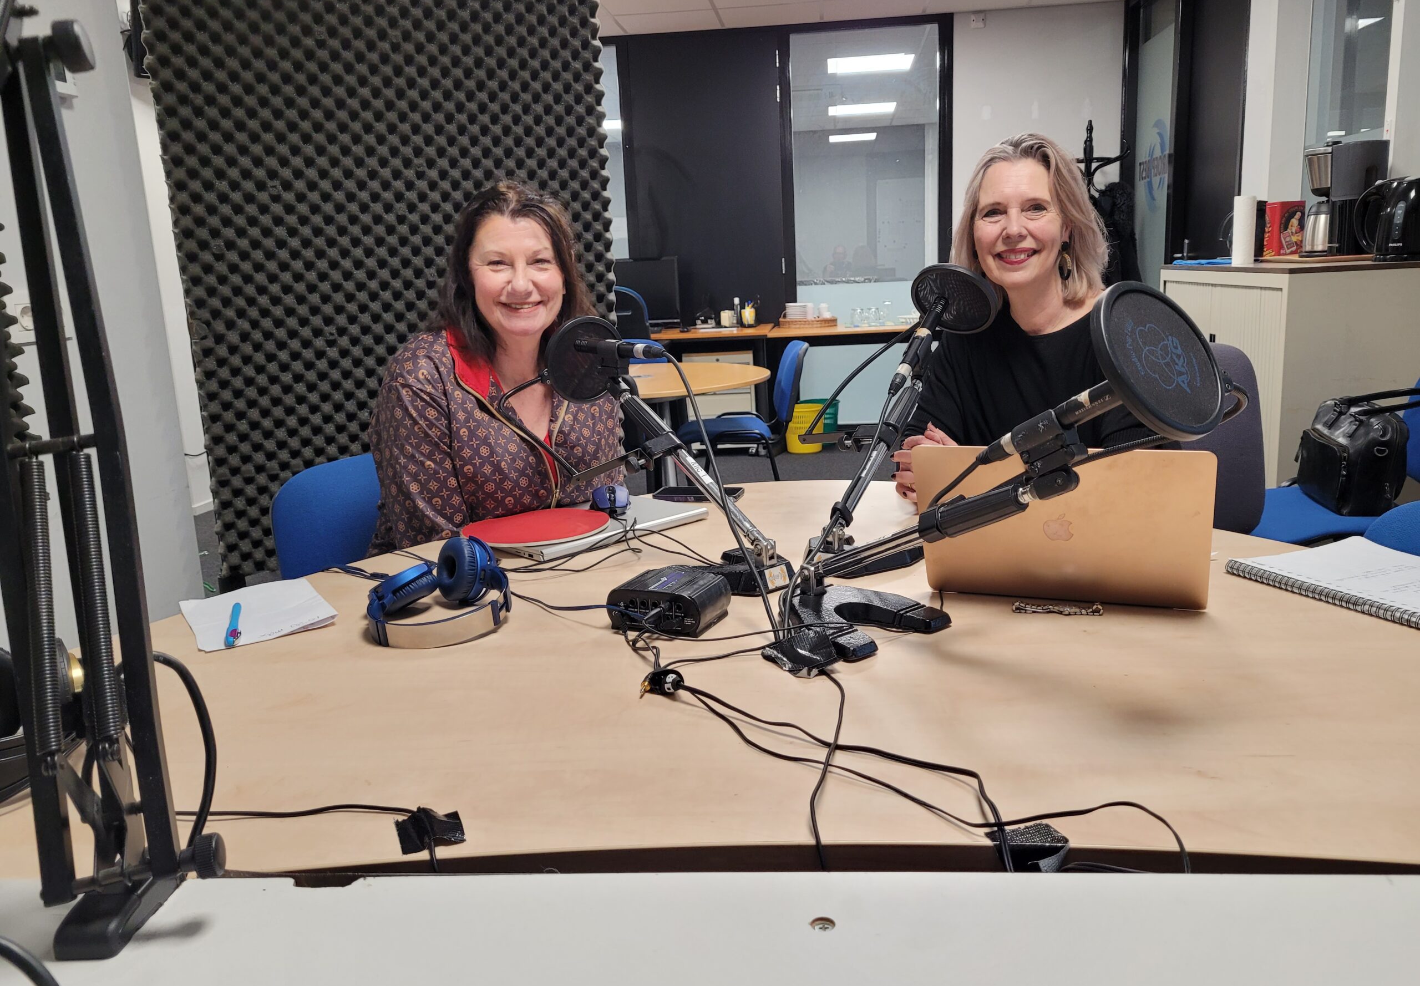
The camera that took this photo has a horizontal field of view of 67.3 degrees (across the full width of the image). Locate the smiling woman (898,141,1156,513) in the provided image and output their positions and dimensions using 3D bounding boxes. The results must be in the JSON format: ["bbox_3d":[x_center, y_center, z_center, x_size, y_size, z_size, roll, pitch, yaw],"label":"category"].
[{"bbox_3d":[0.535,0.089,1.764,0.500,1.320,0.720,1,13,17],"label":"smiling woman"}]

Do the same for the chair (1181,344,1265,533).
[{"bbox_3d":[0.740,0.210,2.044,0.550,0.950,0.580,5,14,34],"label":"chair"}]

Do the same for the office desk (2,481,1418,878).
[{"bbox_3d":[0.022,0.487,1.405,1.950,0.740,1.330,-3,12,0],"label":"office desk"}]

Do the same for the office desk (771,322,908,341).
[{"bbox_3d":[1.220,-0.719,7.017,1.600,0.730,0.800,-2,12,6],"label":"office desk"}]

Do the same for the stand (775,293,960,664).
[{"bbox_3d":[0.185,-0.043,1.231,0.180,0.344,0.330,0,12,15],"label":"stand"}]

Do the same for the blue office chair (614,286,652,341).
[{"bbox_3d":[-0.494,-0.557,5.605,0.600,1.042,0.600,-1,12,7],"label":"blue office chair"}]

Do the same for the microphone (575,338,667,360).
[{"bbox_3d":[-0.124,-0.195,1.438,0.183,0.022,0.022,11,18,43],"label":"microphone"}]

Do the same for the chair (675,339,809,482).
[{"bbox_3d":[0.138,-0.227,4.618,0.560,0.830,0.500,-4,12,-6],"label":"chair"}]

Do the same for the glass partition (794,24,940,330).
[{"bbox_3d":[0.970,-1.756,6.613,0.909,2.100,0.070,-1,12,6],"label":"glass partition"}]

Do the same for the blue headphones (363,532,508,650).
[{"bbox_3d":[-0.310,0.111,1.248,0.160,0.080,0.180,-4,12,-4],"label":"blue headphones"}]

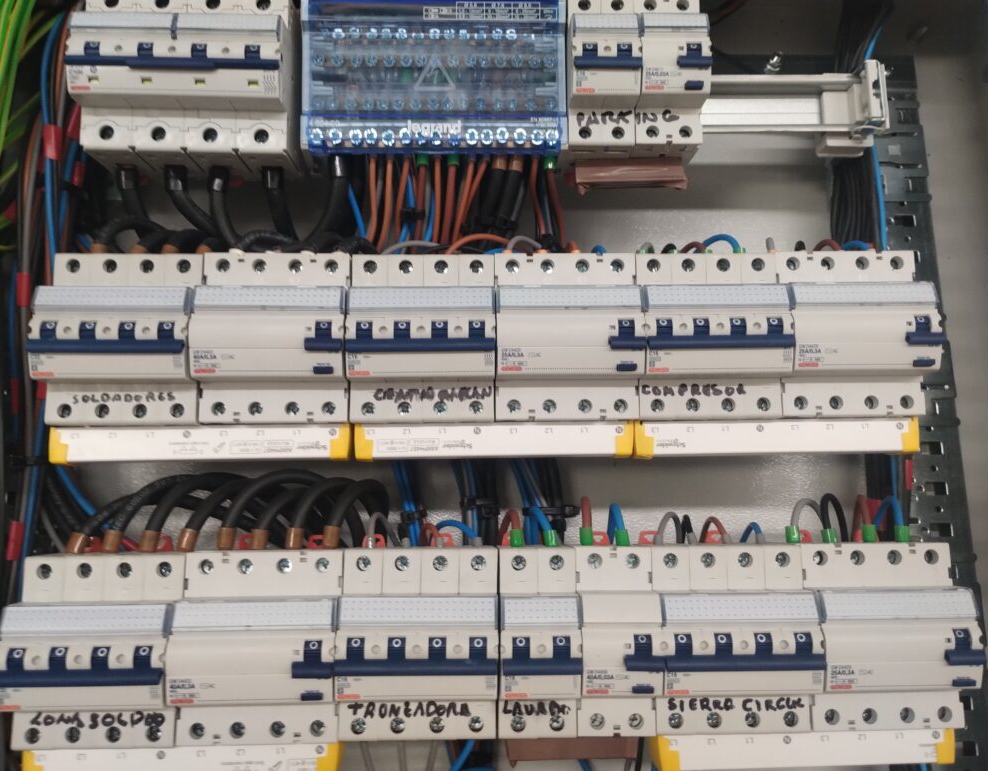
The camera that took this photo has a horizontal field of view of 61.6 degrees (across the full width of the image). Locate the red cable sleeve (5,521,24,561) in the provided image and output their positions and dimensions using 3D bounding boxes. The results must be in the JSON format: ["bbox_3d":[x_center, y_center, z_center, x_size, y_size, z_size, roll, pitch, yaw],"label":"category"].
[{"bbox_3d":[-0.248,0.081,0.430,0.008,0.020,0.007,0,-12,-2],"label":"red cable sleeve"}]

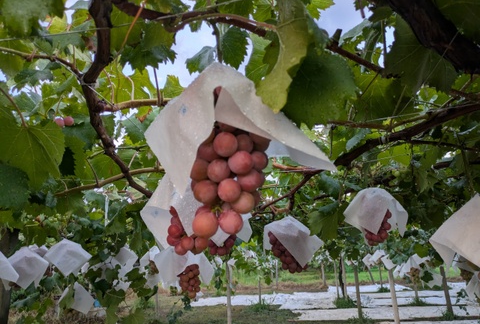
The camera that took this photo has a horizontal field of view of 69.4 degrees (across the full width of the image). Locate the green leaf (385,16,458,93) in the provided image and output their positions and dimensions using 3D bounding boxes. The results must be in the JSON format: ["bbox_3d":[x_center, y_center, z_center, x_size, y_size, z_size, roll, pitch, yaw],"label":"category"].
[{"bbox_3d":[0.342,-0.205,0.650,0.130,0.125,0.070,-10,-19,30],"label":"green leaf"}]

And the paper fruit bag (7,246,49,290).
[{"bbox_3d":[-1.220,0.609,2.000,0.210,0.200,0.180,8,-18,-29],"label":"paper fruit bag"}]

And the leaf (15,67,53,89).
[{"bbox_3d":[-0.682,-0.280,1.150,0.130,0.080,0.070,5,-17,-21],"label":"leaf"}]

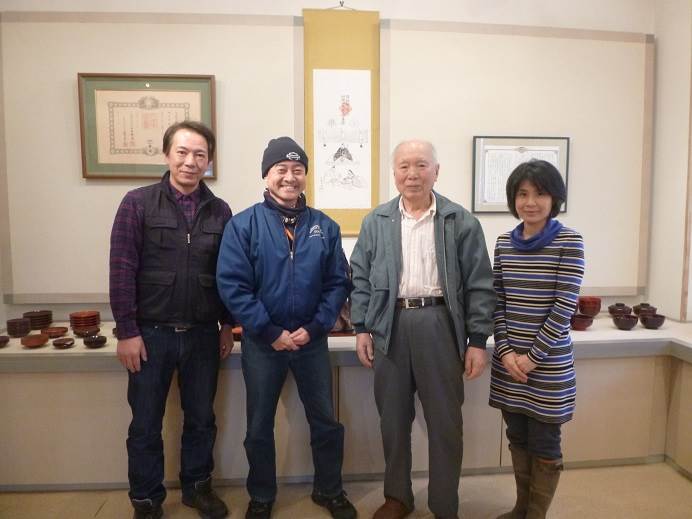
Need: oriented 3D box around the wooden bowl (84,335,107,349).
[{"bbox_3d":[-1.200,0.401,2.398,0.100,0.046,0.100,0,5,-5],"label":"wooden bowl"}]

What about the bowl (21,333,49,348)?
[{"bbox_3d":[-1.493,0.397,2.402,0.115,0.046,0.115,0,5,-5],"label":"bowl"}]

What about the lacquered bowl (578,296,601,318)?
[{"bbox_3d":[1.523,0.304,3.126,0.131,0.118,0.131,0,5,0],"label":"lacquered bowl"}]

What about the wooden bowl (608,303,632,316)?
[{"bbox_3d":[1.617,0.318,2.946,0.124,0.108,0.124,0,5,0],"label":"wooden bowl"}]

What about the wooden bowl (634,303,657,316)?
[{"bbox_3d":[1.777,0.318,2.968,0.124,0.108,0.124,0,5,0],"label":"wooden bowl"}]

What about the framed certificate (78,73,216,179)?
[{"bbox_3d":[-1.137,-0.763,2.880,0.764,0.595,0.030,0,8,-5],"label":"framed certificate"}]

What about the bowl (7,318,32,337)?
[{"bbox_3d":[-1.718,0.362,2.632,0.109,0.079,0.109,0,5,-5],"label":"bowl"}]

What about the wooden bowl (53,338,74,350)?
[{"bbox_3d":[-1.347,0.405,2.391,0.091,0.034,0.091,0,5,-5],"label":"wooden bowl"}]

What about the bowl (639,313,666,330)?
[{"bbox_3d":[1.723,0.355,2.809,0.126,0.070,0.126,0,5,0],"label":"bowl"}]

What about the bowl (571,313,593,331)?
[{"bbox_3d":[1.306,0.353,2.776,0.127,0.075,0.127,0,5,0],"label":"bowl"}]

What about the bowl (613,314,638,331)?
[{"bbox_3d":[1.558,0.356,2.788,0.128,0.072,0.128,0,5,0],"label":"bowl"}]

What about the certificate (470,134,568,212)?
[{"bbox_3d":[1.094,-0.525,3.118,0.619,0.467,0.025,0,5,-5],"label":"certificate"}]

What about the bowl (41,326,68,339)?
[{"bbox_3d":[-1.508,0.385,2.594,0.125,0.040,0.125,0,5,-5],"label":"bowl"}]

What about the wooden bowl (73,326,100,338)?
[{"bbox_3d":[-1.351,0.387,2.610,0.128,0.042,0.128,0,5,-5],"label":"wooden bowl"}]

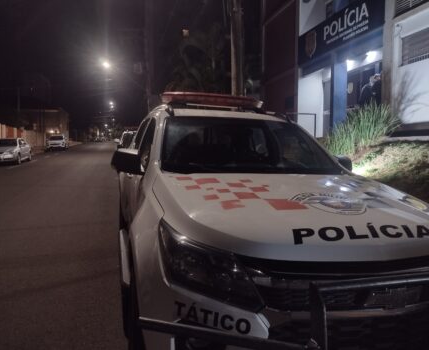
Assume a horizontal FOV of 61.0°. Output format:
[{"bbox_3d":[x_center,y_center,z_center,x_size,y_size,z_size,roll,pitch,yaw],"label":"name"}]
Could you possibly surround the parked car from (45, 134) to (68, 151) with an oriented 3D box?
[{"bbox_3d":[-16.682,-3.370,38.600,1.760,1.550,4.200,-2,6,-17],"label":"parked car"}]

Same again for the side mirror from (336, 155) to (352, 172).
[{"bbox_3d":[1.135,-0.088,3.345,0.230,0.185,0.130,0,5,-16],"label":"side mirror"}]

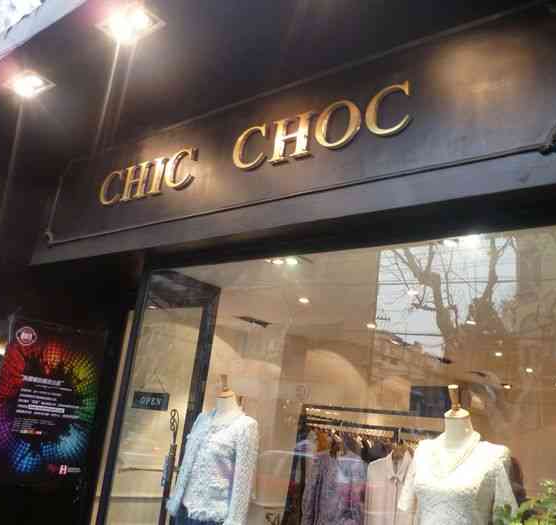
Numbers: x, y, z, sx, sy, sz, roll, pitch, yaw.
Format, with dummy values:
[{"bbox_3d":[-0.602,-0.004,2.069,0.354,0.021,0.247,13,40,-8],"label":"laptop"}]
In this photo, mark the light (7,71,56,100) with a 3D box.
[{"bbox_3d":[-1.276,-0.910,2.889,0.258,0.040,0.152,-5,-20,40],"label":"light"}]

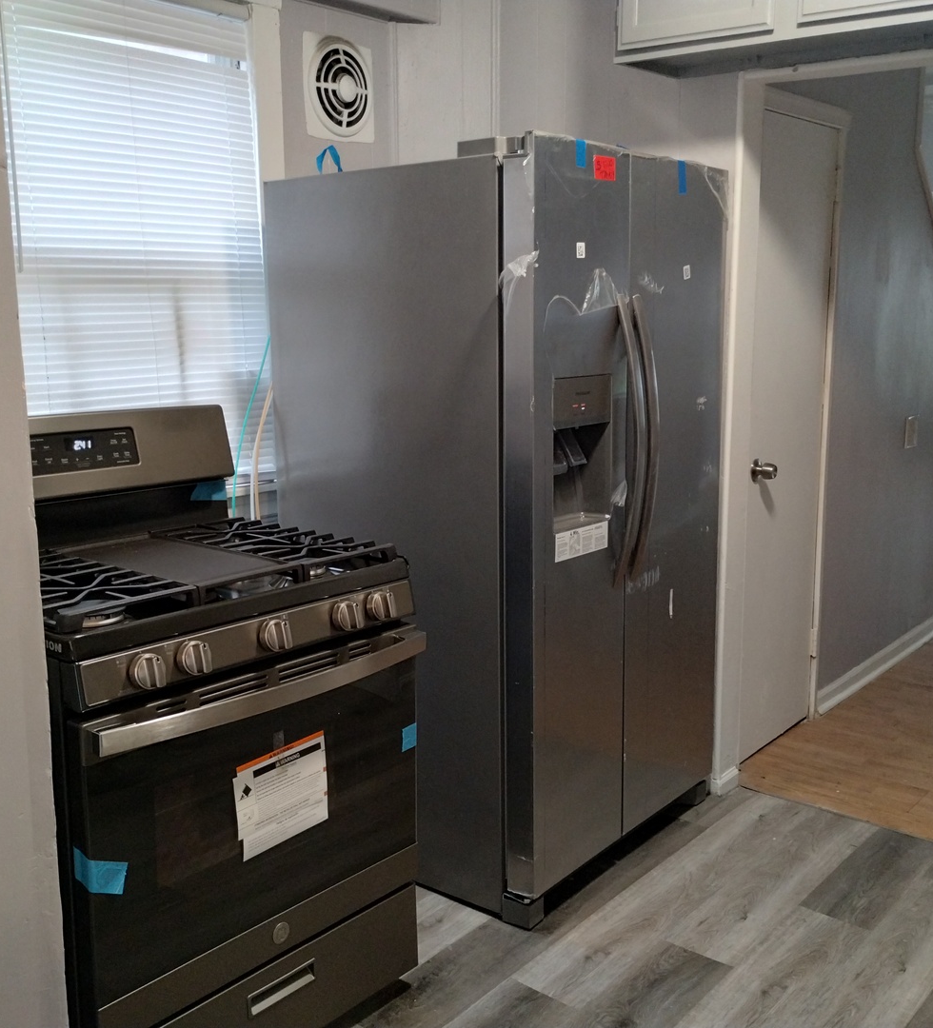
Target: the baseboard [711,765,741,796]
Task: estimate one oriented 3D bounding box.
[{"bbox_3d":[0.777,0.799,3.332,0.042,0.058,0.105,8,14,39],"label":"baseboard"}]

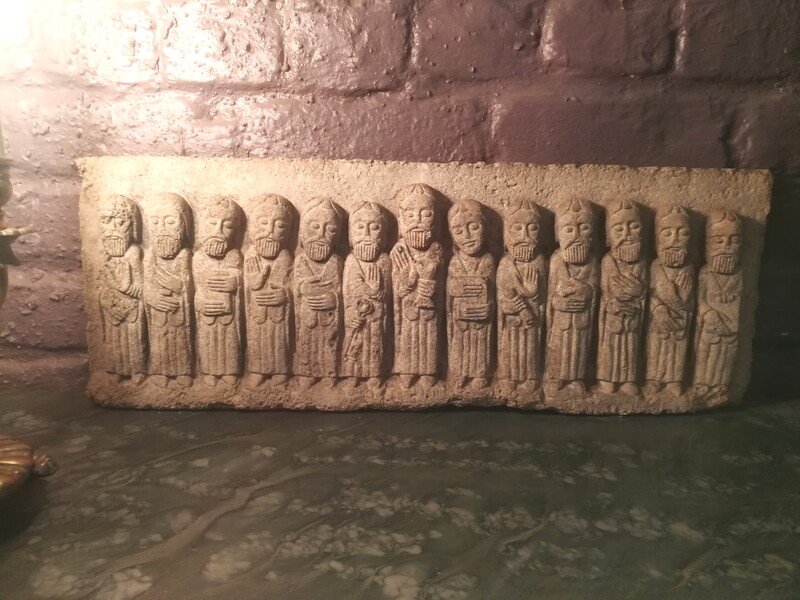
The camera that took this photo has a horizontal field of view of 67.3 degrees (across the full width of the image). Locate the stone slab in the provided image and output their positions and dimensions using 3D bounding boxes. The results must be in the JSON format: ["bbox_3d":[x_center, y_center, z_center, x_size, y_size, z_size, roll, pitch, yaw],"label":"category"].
[{"bbox_3d":[0.019,-0.009,0.524,0.572,0.208,0.045,1,9,0],"label":"stone slab"}]

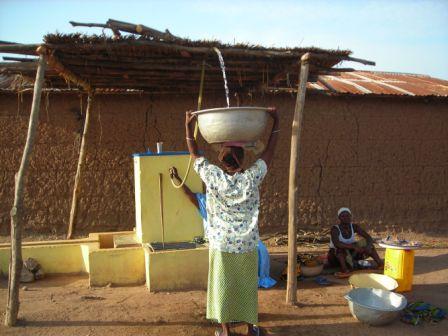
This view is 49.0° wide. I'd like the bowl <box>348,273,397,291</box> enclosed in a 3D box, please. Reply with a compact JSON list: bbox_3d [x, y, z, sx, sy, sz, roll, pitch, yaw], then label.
[{"bbox_3d":[1.515,1.253,5.021,0.490,0.170,0.490,6,5,0],"label":"bowl"}]

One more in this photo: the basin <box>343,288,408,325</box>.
[{"bbox_3d":[1.333,1.269,4.350,0.540,0.210,0.540,4,7,0],"label":"basin"}]

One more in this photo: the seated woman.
[{"bbox_3d":[1.690,0.906,6.320,0.630,0.790,0.700,-1,2,-5],"label":"seated woman"}]

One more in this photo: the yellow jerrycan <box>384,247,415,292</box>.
[{"bbox_3d":[1.936,1.110,5.446,0.220,0.440,0.260,-2,3,-40],"label":"yellow jerrycan"}]

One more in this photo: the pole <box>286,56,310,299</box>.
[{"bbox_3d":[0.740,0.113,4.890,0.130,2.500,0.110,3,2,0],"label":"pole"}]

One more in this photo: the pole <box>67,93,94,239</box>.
[{"bbox_3d":[-2.141,0.095,7.200,0.100,2.450,0.090,8,0,0],"label":"pole"}]

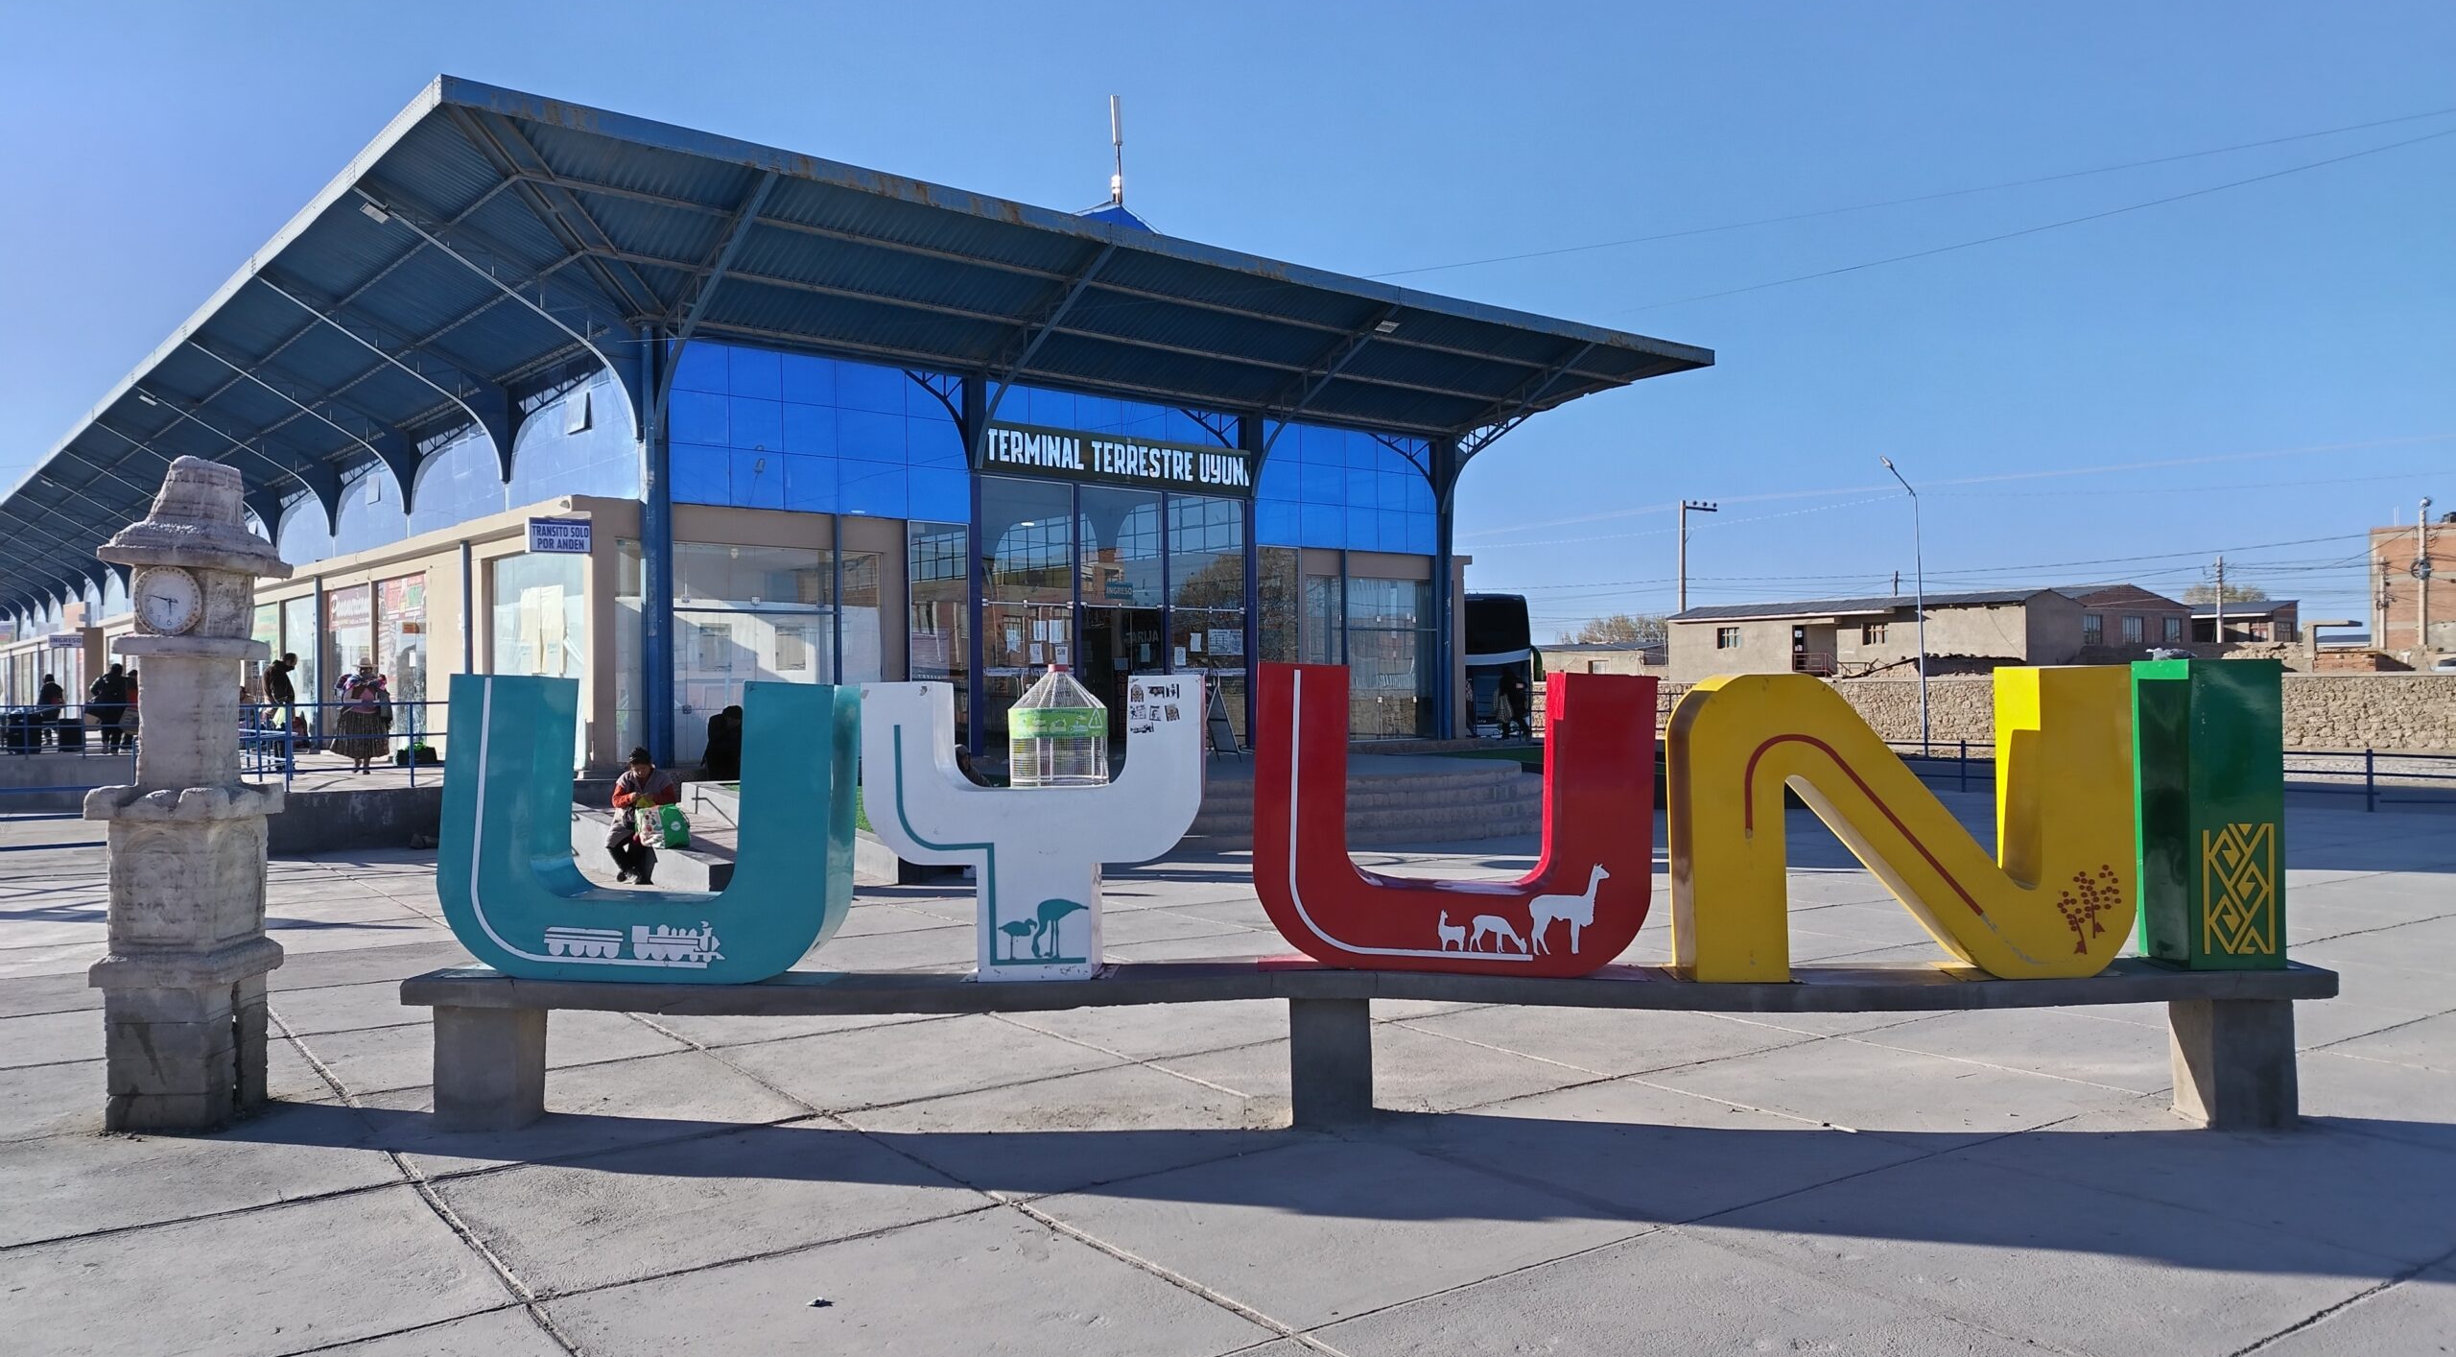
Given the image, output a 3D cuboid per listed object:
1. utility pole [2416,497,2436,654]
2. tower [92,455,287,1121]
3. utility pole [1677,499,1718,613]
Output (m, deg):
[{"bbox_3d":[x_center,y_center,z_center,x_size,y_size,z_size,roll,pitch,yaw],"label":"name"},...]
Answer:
[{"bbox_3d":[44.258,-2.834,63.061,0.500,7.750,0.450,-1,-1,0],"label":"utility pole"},{"bbox_3d":[-4.148,0.434,6.799,0.510,2.635,0.510,0,-1,-1],"label":"tower"},{"bbox_3d":[21.910,-3.312,79.557,2.300,9.700,0.350,0,-1,-29],"label":"utility pole"}]

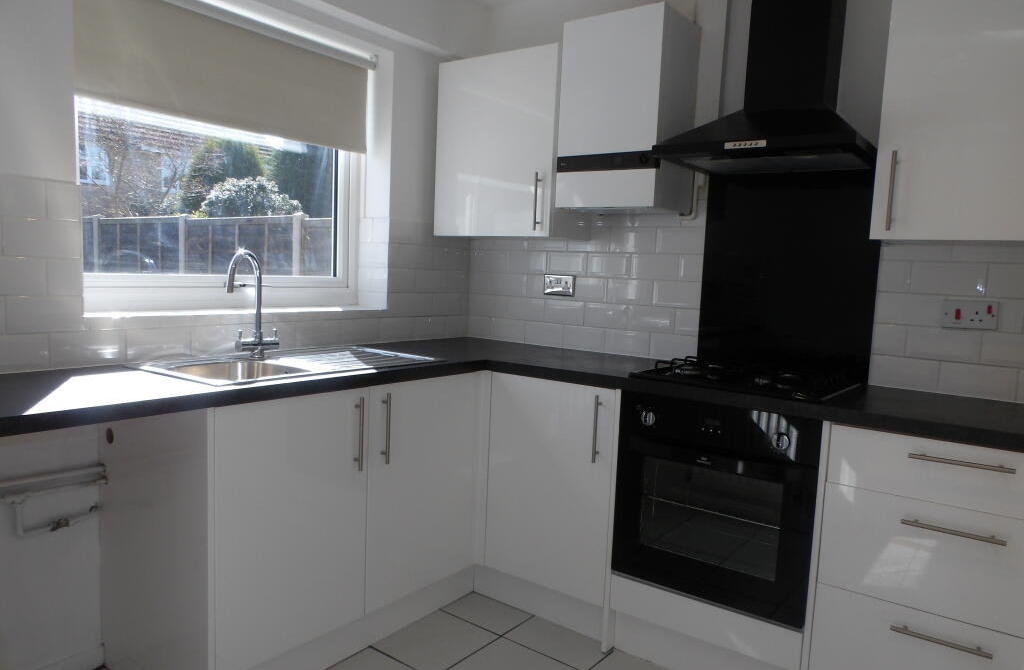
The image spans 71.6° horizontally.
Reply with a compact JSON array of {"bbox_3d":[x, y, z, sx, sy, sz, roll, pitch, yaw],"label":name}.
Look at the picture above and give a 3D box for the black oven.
[{"bbox_3d":[0.722,0.477,2.274,0.597,0.588,0.555,6,6,37],"label":"black oven"}]

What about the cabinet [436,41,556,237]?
[{"bbox_3d":[0.013,-0.762,2.961,0.600,0.715,0.330,6,6,37],"label":"cabinet"}]

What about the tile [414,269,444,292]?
[{"bbox_3d":[-0.364,-0.235,3.158,0.009,0.100,0.200,6,6,37],"label":"tile"}]

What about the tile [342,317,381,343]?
[{"bbox_3d":[-0.603,-0.012,2.837,0.009,0.100,0.200,6,7,36],"label":"tile"}]

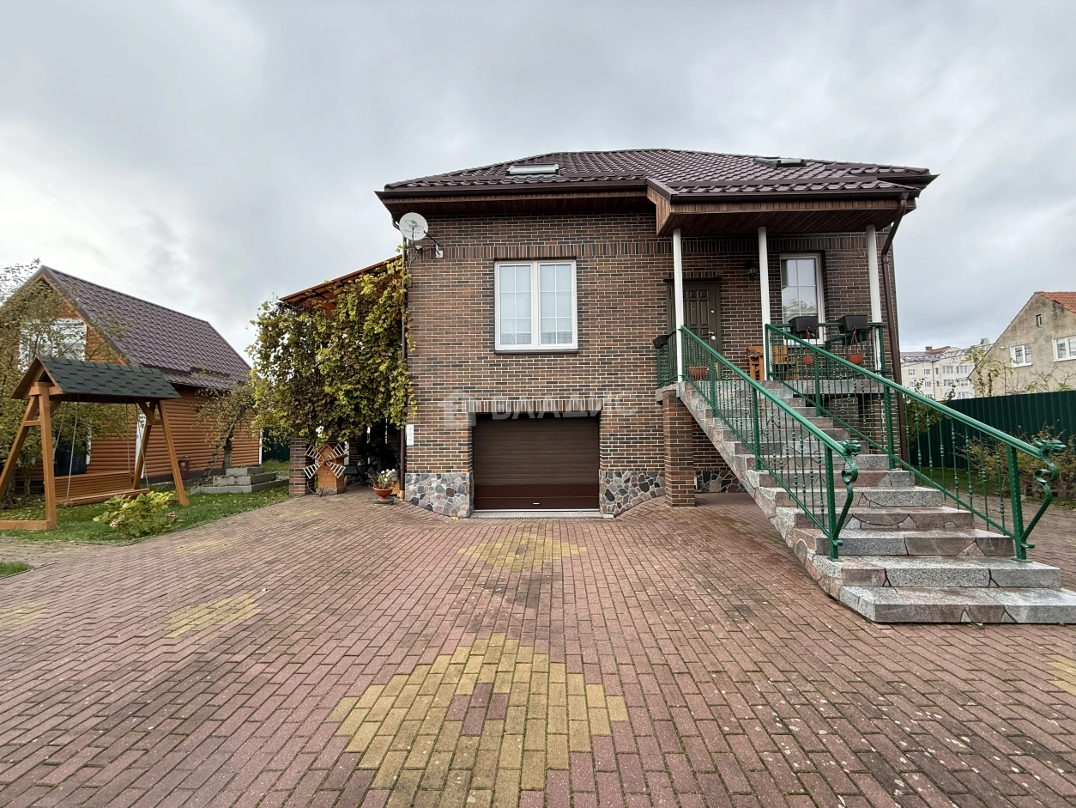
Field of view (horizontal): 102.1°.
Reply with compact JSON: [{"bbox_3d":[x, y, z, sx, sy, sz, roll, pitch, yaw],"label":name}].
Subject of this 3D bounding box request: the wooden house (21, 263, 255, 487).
[{"bbox_3d":[-13.881,-0.570,15.079,6.100,6.200,5.950,-1,-4,1],"label":"wooden house"}]

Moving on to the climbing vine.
[{"bbox_3d":[-4.491,-1.010,9.609,3.550,3.900,1.200,-1,-4,1],"label":"climbing vine"}]

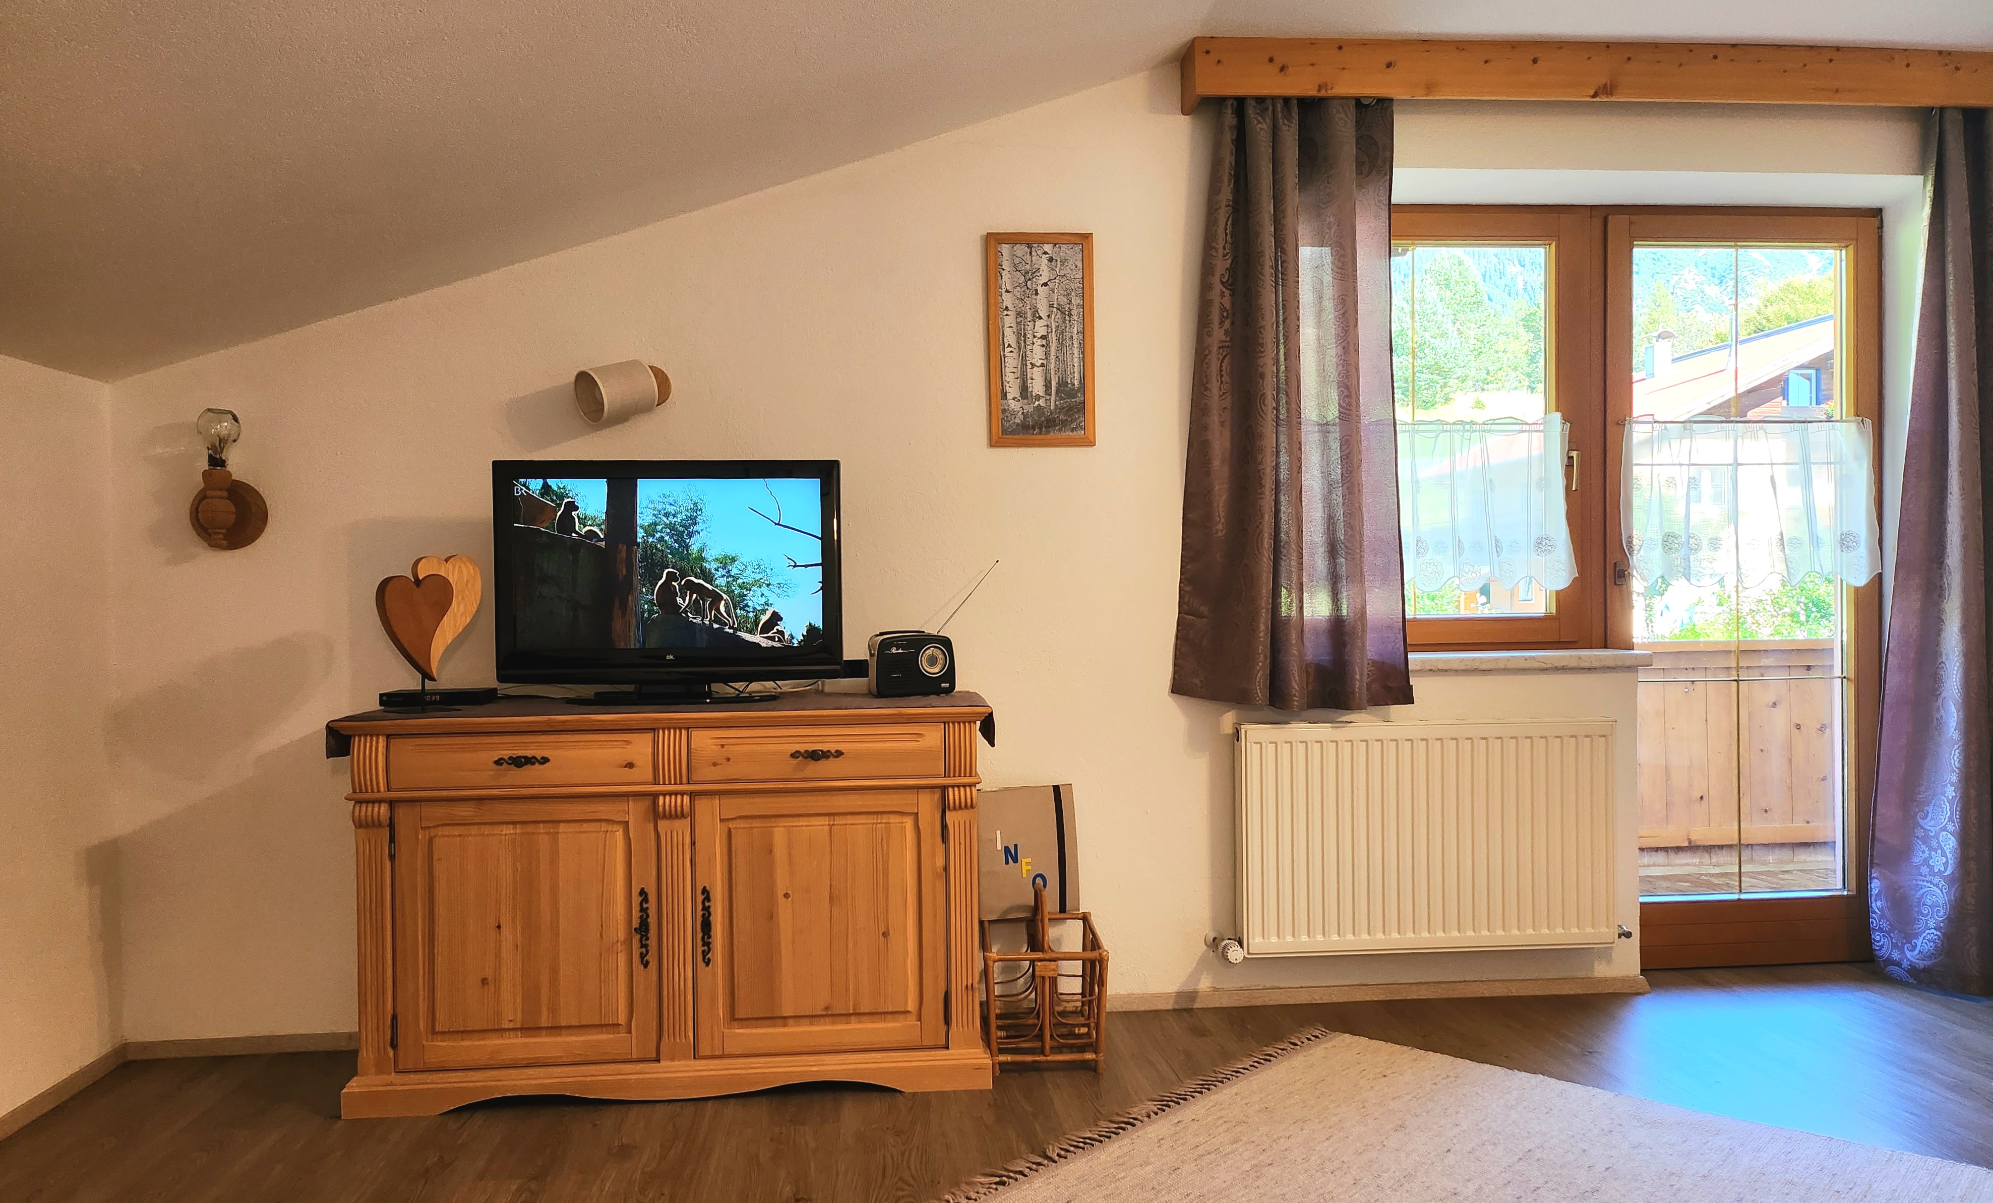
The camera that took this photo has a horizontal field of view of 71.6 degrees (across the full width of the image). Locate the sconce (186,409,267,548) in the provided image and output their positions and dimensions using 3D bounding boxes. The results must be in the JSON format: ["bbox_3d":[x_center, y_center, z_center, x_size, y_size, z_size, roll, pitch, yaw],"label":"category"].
[{"bbox_3d":[-1.870,-0.296,3.359,0.175,0.342,0.150,-1,1,-4],"label":"sconce"}]

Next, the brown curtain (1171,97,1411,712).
[{"bbox_3d":[0.769,-0.518,3.593,0.619,1.602,0.140,-1,1,-4],"label":"brown curtain"}]

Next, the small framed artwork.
[{"bbox_3d":[0.119,-0.682,3.603,0.280,0.554,0.025,-1,1,-4],"label":"small framed artwork"}]

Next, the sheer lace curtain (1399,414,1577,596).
[{"bbox_3d":[1.202,-0.274,3.932,0.927,0.509,0.040,-1,1,-4],"label":"sheer lace curtain"}]

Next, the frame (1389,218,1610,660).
[{"bbox_3d":[1.204,-0.491,3.987,1.109,1.262,0.080,-1,1,-4],"label":"frame"}]

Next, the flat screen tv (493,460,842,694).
[{"bbox_3d":[-0.786,-0.045,3.358,0.818,0.584,0.200,-1,1,-4],"label":"flat screen tv"}]

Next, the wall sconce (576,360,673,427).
[{"bbox_3d":[-0.917,-0.510,3.401,0.218,0.149,0.200,-1,1,-4],"label":"wall sconce"}]

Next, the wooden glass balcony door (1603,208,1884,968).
[{"bbox_3d":[2.175,-0.033,4.070,0.840,2.211,0.080,-1,1,-4],"label":"wooden glass balcony door"}]

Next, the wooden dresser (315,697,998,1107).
[{"bbox_3d":[-0.755,0.687,3.307,1.469,0.878,0.422,-1,1,-4],"label":"wooden dresser"}]

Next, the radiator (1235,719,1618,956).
[{"bbox_3d":[1.135,0.620,3.657,0.991,0.593,0.105,-1,1,-4],"label":"radiator"}]

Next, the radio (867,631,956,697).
[{"bbox_3d":[-0.211,0.156,3.486,0.195,0.164,0.110,-1,1,-18],"label":"radio"}]

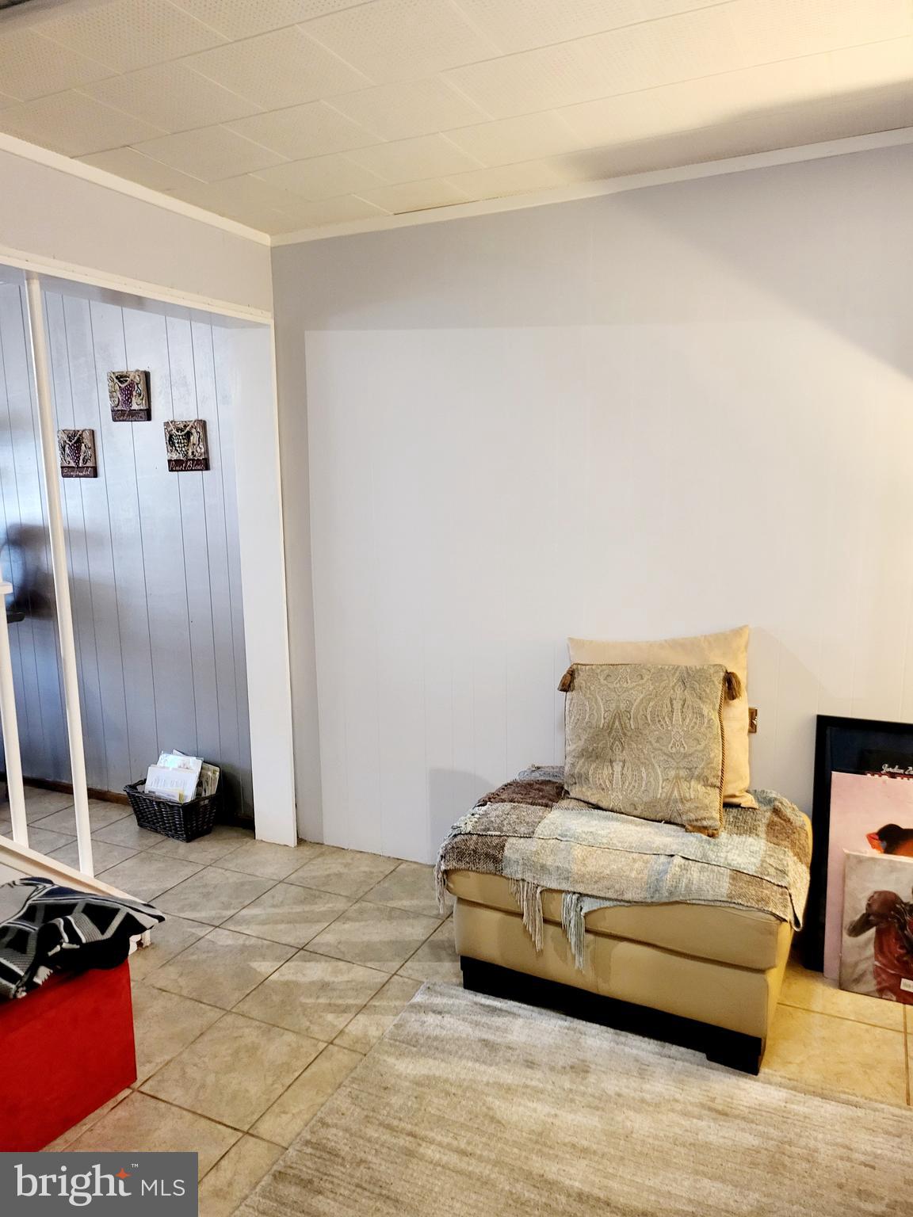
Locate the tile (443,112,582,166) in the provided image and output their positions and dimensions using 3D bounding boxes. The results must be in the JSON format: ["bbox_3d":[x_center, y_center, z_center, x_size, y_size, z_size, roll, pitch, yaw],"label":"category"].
[{"bbox_3d":[0.159,-1.236,2.220,0.305,0.015,0.302,3,10,25],"label":"tile"}]

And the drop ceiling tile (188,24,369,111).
[{"bbox_3d":[-0.382,-1.173,1.834,0.305,0.015,0.305,3,10,25],"label":"drop ceiling tile"}]

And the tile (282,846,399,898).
[{"bbox_3d":[-0.423,0.995,3.170,0.333,0.010,0.328,3,10,25],"label":"tile"}]

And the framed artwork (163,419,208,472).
[{"bbox_3d":[-1.078,-0.645,3.356,0.195,0.195,0.024,3,10,25],"label":"framed artwork"}]

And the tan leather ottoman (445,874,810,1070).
[{"bbox_3d":[0.512,0.853,2.466,0.920,0.455,0.610,4,10,26],"label":"tan leather ottoman"}]

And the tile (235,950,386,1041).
[{"bbox_3d":[-0.407,1.109,2.428,0.333,0.010,0.333,3,10,25],"label":"tile"}]

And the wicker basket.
[{"bbox_3d":[-1.190,0.849,3.554,0.375,0.185,0.195,5,10,32],"label":"wicker basket"}]

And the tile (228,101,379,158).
[{"bbox_3d":[-0.384,-1.215,2.148,0.305,0.015,0.302,3,10,25],"label":"tile"}]

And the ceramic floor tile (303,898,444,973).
[{"bbox_3d":[-0.258,1.048,2.701,0.330,0.010,0.330,3,10,25],"label":"ceramic floor tile"}]

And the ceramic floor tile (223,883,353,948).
[{"bbox_3d":[-0.566,1.043,2.872,0.333,0.010,0.333,3,10,25],"label":"ceramic floor tile"}]

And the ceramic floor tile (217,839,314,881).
[{"bbox_3d":[-0.728,0.978,3.312,0.333,0.010,0.325,3,10,25],"label":"ceramic floor tile"}]

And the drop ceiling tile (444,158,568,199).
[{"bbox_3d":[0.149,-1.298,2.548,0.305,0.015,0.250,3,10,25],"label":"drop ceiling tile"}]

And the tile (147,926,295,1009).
[{"bbox_3d":[-0.702,1.078,2.543,0.330,0.010,0.330,3,10,25],"label":"tile"}]

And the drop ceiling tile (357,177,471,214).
[{"bbox_3d":[-0.132,-1.301,2.664,0.305,0.015,0.255,3,10,25],"label":"drop ceiling tile"}]

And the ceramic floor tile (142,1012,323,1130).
[{"bbox_3d":[-0.551,1.157,2.127,0.333,0.010,0.333,3,10,25],"label":"ceramic floor tile"}]

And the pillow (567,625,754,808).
[{"bbox_3d":[0.613,0.331,2.610,0.540,0.530,0.140,2,3,21],"label":"pillow"}]

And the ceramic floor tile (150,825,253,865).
[{"bbox_3d":[-1.014,0.945,3.418,0.330,0.010,0.330,3,10,25],"label":"ceramic floor tile"}]

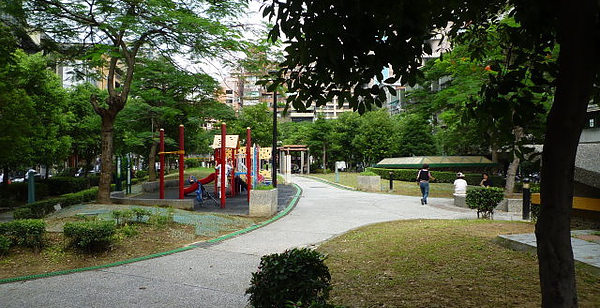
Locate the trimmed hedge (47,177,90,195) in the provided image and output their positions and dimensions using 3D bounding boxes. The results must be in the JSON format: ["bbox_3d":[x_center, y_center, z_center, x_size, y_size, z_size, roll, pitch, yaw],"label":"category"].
[{"bbox_3d":[-11.754,1.643,22.010,2.200,0.880,1.100,0,-1,0],"label":"trimmed hedge"}]

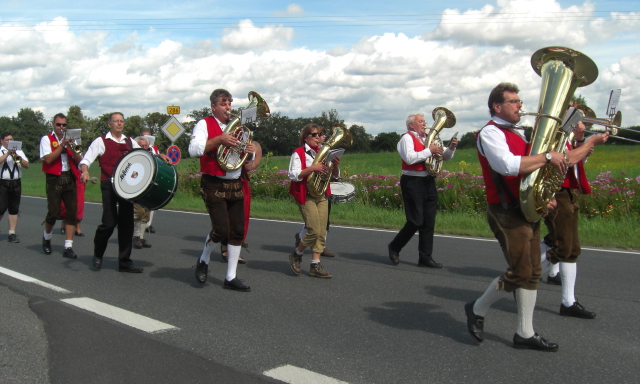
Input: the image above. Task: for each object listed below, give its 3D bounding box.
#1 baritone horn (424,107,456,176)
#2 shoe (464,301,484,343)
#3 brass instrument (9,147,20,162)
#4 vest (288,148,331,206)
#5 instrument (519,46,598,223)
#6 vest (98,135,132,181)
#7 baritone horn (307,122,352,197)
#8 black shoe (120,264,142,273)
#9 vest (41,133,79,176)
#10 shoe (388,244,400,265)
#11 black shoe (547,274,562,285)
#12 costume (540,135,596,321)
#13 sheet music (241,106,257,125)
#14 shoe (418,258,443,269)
[{"bbox_3d":[1.329,-0.557,7.750,0.290,0.730,0.320,15,3,42],"label":"baritone horn"},{"bbox_3d":[1.044,0.879,4.750,0.120,0.285,0.110,-34,-21,36],"label":"shoe"},{"bbox_3d":[-4.791,-0.595,11.000,0.140,0.180,0.480,-2,23,-24],"label":"brass instrument"},{"bbox_3d":[-0.114,-0.178,7.600,0.280,0.620,0.430,1,3,45],"label":"vest"},{"bbox_3d":[1.502,-0.367,4.480,0.450,1.040,0.440,7,-15,38],"label":"instrument"},{"bbox_3d":[-2.259,-0.372,7.800,0.420,0.540,0.270,-2,3,-38],"label":"vest"},{"bbox_3d":[0.100,-0.332,7.400,0.330,0.740,0.290,23,2,-43],"label":"baritone horn"},{"bbox_3d":[-2.071,0.833,7.700,0.300,0.110,0.105,1,3,33],"label":"black shoe"},{"bbox_3d":[-3.318,-0.471,8.950,0.450,0.550,0.280,-3,3,-42],"label":"vest"},{"bbox_3d":[0.859,0.721,8.100,0.100,0.280,0.115,-2,-34,-32],"label":"shoe"},{"bbox_3d":[2.364,0.861,6.950,0.280,0.115,0.105,2,3,44],"label":"black shoe"},{"bbox_3d":[1.897,0.268,5.450,0.550,1.410,0.500,2,3,40],"label":"costume"},{"bbox_3d":[-0.652,-0.700,6.450,0.180,0.150,0.015,-9,17,-38],"label":"sheet music"},{"bbox_3d":[1.274,0.824,8.100,0.285,0.110,0.105,2,3,38],"label":"shoe"}]

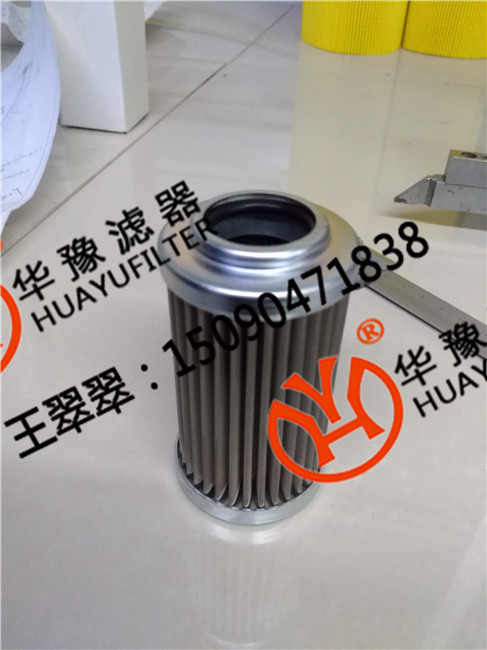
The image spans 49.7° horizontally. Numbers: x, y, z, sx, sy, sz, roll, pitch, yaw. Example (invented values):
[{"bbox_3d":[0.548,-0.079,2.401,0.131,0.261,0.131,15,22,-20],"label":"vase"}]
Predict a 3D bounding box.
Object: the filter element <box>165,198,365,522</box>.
[{"bbox_3d":[0.003,0.009,0.139,0.045,0.083,0.045,1,39,0],"label":"filter element"}]

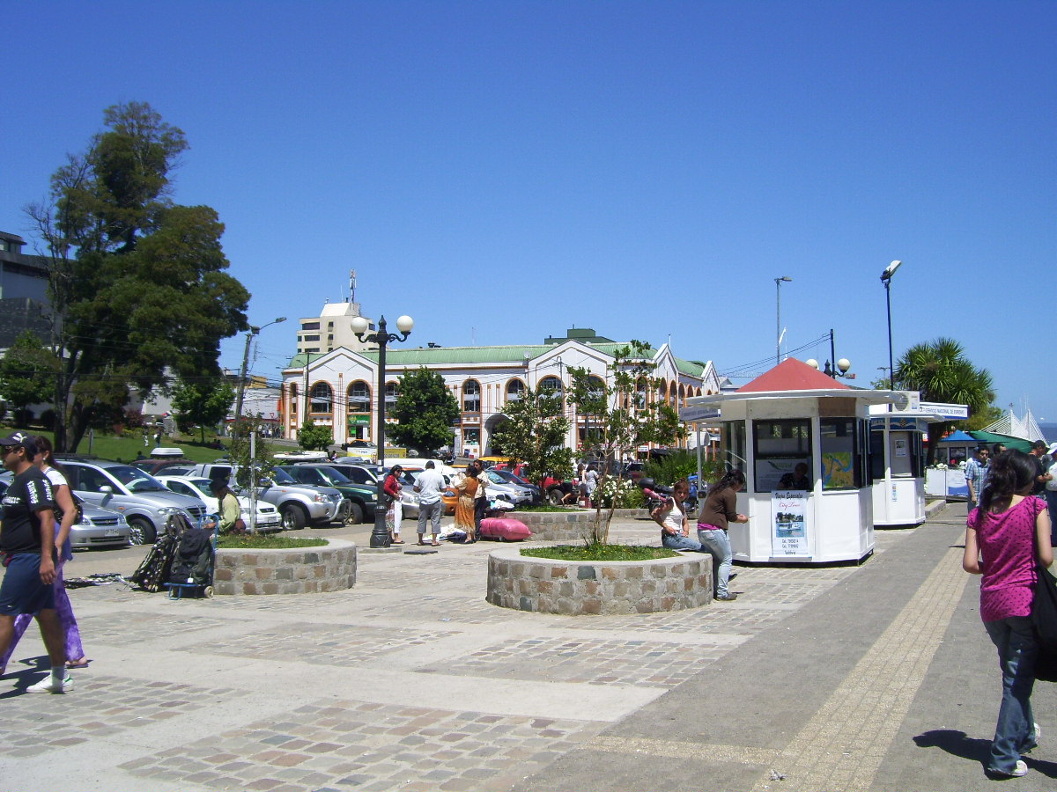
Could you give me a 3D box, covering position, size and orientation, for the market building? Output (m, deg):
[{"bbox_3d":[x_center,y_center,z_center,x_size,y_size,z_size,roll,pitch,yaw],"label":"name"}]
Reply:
[{"bbox_3d":[-2.900,0.900,138.000,44.000,15.000,34.000,-1,-3,20],"label":"market building"}]

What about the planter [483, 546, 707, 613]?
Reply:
[{"bbox_3d":[0.816,2.100,12.629,2.620,0.520,2.620,-1,-4,0],"label":"planter"}]

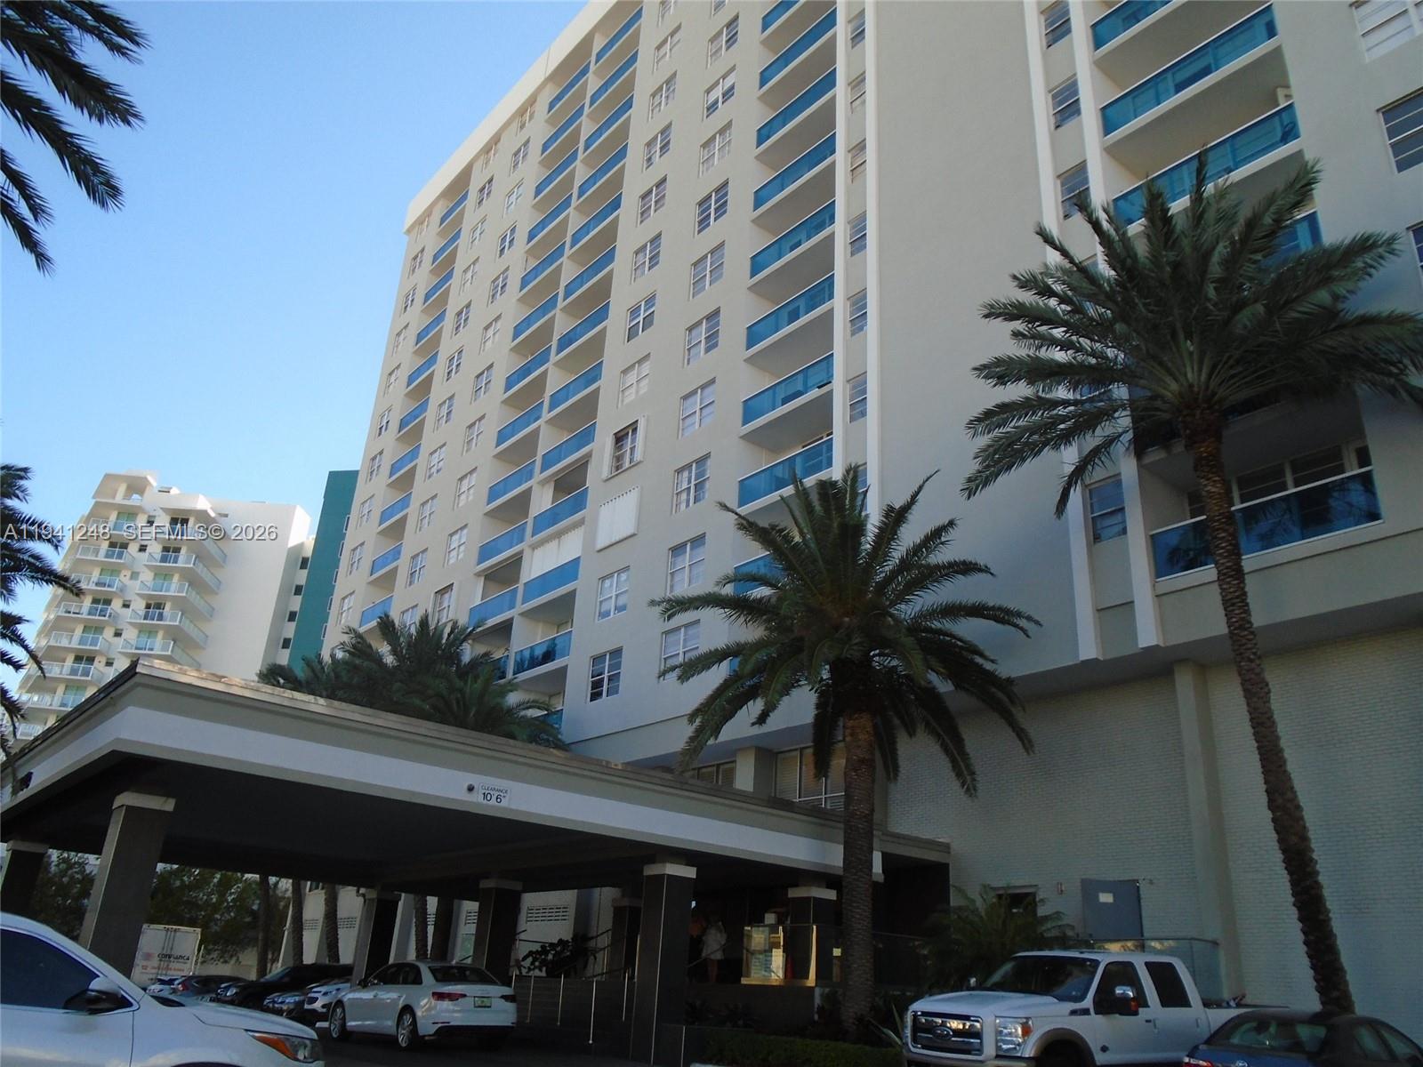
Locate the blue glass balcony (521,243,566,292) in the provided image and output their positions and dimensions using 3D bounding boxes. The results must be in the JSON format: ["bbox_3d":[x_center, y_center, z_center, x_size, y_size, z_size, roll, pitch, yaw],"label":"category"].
[{"bbox_3d":[-7.656,-12.024,48.567,0.120,0.930,3.794,22,-30,-35],"label":"blue glass balcony"}]

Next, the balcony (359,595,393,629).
[{"bbox_3d":[-16.229,3.789,51.675,0.120,0.930,3.431,22,-30,-35],"label":"balcony"}]

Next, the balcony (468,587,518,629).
[{"bbox_3d":[-8.582,2.997,42.406,0.200,1.008,3.976,21,-29,-35],"label":"balcony"}]

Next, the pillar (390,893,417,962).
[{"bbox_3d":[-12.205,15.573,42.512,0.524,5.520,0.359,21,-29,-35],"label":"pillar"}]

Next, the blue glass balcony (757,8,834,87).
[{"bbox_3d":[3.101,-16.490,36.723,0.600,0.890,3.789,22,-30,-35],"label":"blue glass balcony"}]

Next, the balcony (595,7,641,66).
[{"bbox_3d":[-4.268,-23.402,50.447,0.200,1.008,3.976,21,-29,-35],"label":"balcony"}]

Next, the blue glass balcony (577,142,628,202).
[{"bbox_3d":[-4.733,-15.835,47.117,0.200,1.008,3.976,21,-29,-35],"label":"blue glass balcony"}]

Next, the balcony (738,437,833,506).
[{"bbox_3d":[2.134,-1.640,30.588,0.200,1.008,3.976,21,-29,-35],"label":"balcony"}]

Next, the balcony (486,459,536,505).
[{"bbox_3d":[-8.270,-2.060,44.141,0.120,0.930,3.794,22,-30,-35],"label":"balcony"}]

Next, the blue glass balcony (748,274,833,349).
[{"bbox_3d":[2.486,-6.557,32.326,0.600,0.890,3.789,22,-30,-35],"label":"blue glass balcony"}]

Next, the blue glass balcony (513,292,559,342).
[{"bbox_3d":[-7.810,-9.533,47.461,0.120,0.930,3.794,22,-30,-35],"label":"blue glass balcony"}]

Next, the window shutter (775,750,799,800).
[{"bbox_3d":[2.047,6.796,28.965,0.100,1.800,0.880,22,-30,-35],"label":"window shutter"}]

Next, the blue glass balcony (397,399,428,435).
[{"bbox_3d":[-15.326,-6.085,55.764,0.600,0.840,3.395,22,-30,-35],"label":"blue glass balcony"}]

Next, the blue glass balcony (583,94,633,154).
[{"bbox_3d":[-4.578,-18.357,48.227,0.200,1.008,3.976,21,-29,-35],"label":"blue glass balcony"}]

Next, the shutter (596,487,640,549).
[{"bbox_3d":[-3.124,-0.486,36.046,0.140,1.740,2.150,22,-30,-35],"label":"shutter"}]

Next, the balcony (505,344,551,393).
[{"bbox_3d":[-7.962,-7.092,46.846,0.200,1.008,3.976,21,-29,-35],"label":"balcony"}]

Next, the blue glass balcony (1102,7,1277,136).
[{"bbox_3d":[10.382,-10.086,23.489,0.120,0.930,3.926,22,-30,-35],"label":"blue glass balcony"}]

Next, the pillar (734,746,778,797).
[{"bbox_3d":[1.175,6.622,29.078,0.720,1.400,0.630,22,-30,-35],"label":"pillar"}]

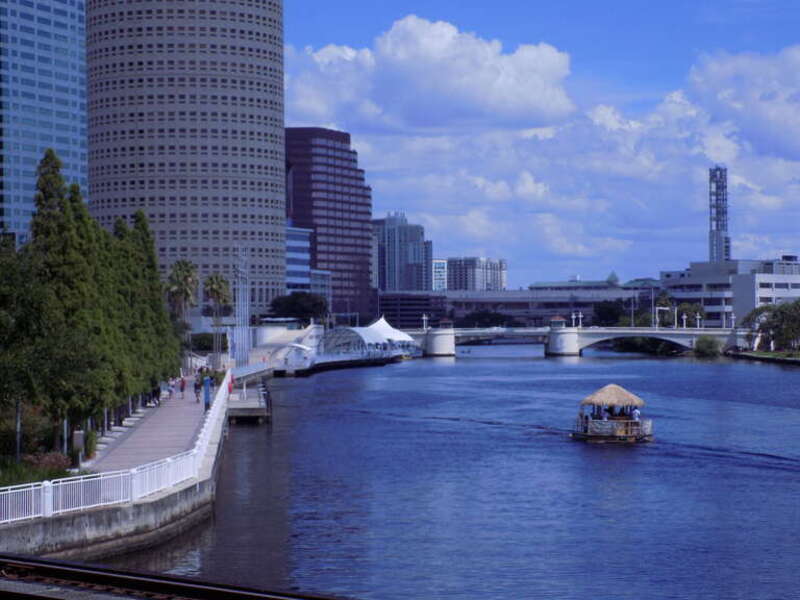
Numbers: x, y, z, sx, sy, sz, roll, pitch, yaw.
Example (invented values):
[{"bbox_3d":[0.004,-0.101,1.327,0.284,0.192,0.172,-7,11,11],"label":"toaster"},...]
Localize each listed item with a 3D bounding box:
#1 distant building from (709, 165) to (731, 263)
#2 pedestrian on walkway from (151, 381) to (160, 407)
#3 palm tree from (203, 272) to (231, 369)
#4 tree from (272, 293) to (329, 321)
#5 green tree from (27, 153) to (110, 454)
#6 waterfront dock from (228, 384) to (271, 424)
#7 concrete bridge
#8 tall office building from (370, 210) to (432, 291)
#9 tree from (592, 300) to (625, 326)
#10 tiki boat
[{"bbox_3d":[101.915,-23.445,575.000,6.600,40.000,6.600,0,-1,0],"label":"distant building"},{"bbox_3d":[-18.175,6.988,134.000,0.550,1.720,0.450,0,-1,-6],"label":"pedestrian on walkway"},{"bbox_3d":[-24.467,2.764,243.000,3.800,12.900,3.800,0,-1,0],"label":"palm tree"},{"bbox_3d":[-23.416,1.980,420.000,13.300,7.600,12.000,0,-1,0],"label":"tree"},{"bbox_3d":[-16.086,0.122,88.000,4.100,14.400,4.100,0,-1,0],"label":"green tree"},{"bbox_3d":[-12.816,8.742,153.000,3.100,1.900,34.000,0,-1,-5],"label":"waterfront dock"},{"bbox_3d":[43.451,11.230,482.000,103.000,7.900,20.000,0,-1,-1],"label":"concrete bridge"},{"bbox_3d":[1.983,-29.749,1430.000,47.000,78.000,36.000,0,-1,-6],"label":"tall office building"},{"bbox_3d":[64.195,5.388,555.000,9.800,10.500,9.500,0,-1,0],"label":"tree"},{"bbox_3d":[13.728,7.367,117.000,3.700,3.750,5.000,0,-1,-37],"label":"tiki boat"}]

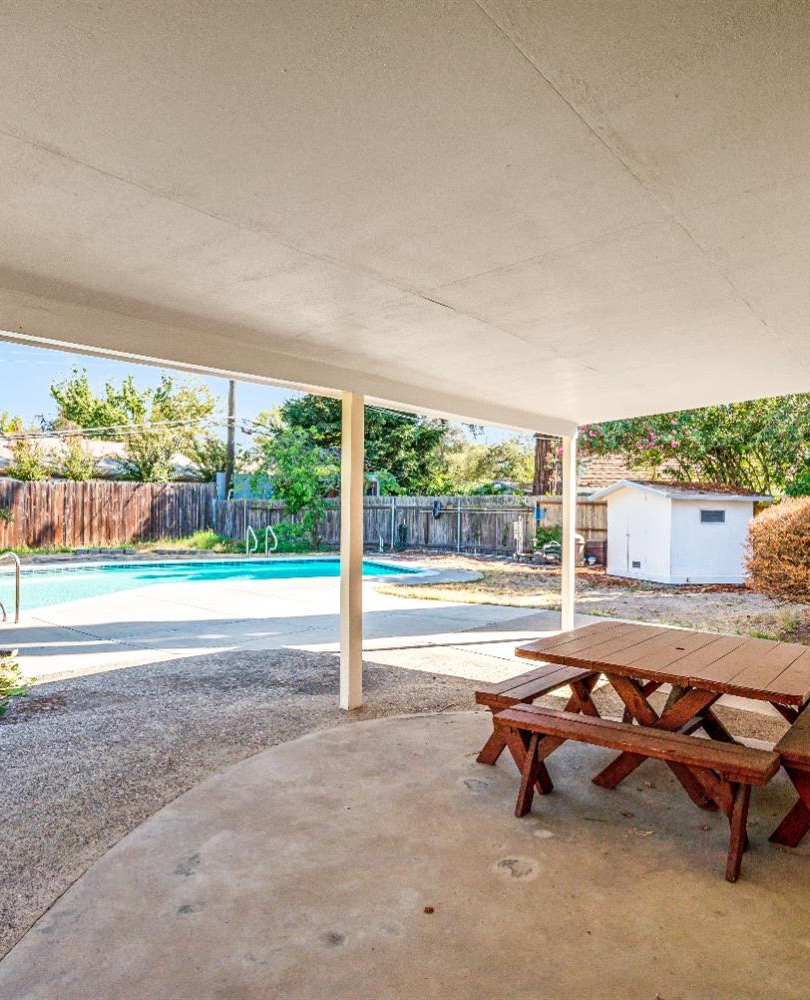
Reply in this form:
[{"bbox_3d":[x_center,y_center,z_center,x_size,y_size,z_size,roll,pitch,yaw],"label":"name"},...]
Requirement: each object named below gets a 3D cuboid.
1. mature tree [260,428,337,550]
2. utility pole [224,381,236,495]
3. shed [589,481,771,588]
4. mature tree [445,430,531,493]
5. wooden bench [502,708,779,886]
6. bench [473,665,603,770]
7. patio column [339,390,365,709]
[{"bbox_3d":[-3.050,-0.320,20.200,2.400,3.500,2.400,0,0,0],"label":"mature tree"},{"bbox_3d":[-6.630,-3.000,27.000,0.250,9.000,0.250,2,0,0],"label":"utility pole"},{"bbox_3d":[5.280,0.560,13.700,2.350,1.860,2.400,0,0,-17],"label":"shed"},{"bbox_3d":[4.400,-1.100,36.000,6.000,5.200,5.500,0,0,0],"label":"mature tree"},{"bbox_3d":[0.964,1.222,3.068,1.136,0.409,0.376,0,0,34],"label":"wooden bench"},{"bbox_3d":[0.853,1.265,4.250,0.350,0.410,1.090,0,0,40],"label":"bench"},{"bbox_3d":[-0.378,0.354,5.030,0.100,2.230,0.122,0,0,37],"label":"patio column"}]

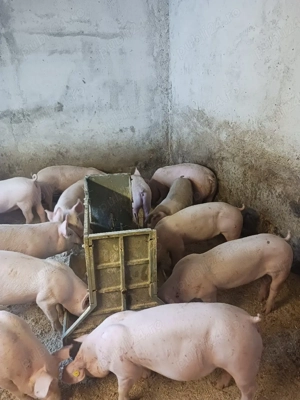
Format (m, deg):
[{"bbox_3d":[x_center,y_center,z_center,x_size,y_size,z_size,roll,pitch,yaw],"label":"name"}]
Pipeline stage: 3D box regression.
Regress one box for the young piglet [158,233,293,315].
[{"bbox_3d":[0.541,0.541,2.247,0.980,0.560,0.300,-6,21,-11],"label":"young piglet"}]

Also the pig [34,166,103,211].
[{"bbox_3d":[-1.024,-0.177,4.283,1.020,0.500,0.280,1,21,6],"label":"pig"}]

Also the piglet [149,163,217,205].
[{"bbox_3d":[0.416,-0.193,4.192,0.970,0.540,0.300,4,22,14],"label":"piglet"}]

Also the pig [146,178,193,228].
[{"bbox_3d":[0.212,0.077,3.598,0.250,0.470,0.880,14,26,34],"label":"pig"}]

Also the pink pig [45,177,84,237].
[{"bbox_3d":[-0.778,0.115,3.509,0.280,0.500,0.980,2,21,8],"label":"pink pig"}]

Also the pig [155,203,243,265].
[{"bbox_3d":[0.446,0.316,2.867,1.000,0.540,0.300,-9,22,-20],"label":"pig"}]

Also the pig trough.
[{"bbox_3d":[-0.273,0.338,2.533,0.840,0.765,1.247,-5,21,-9],"label":"pig trough"}]

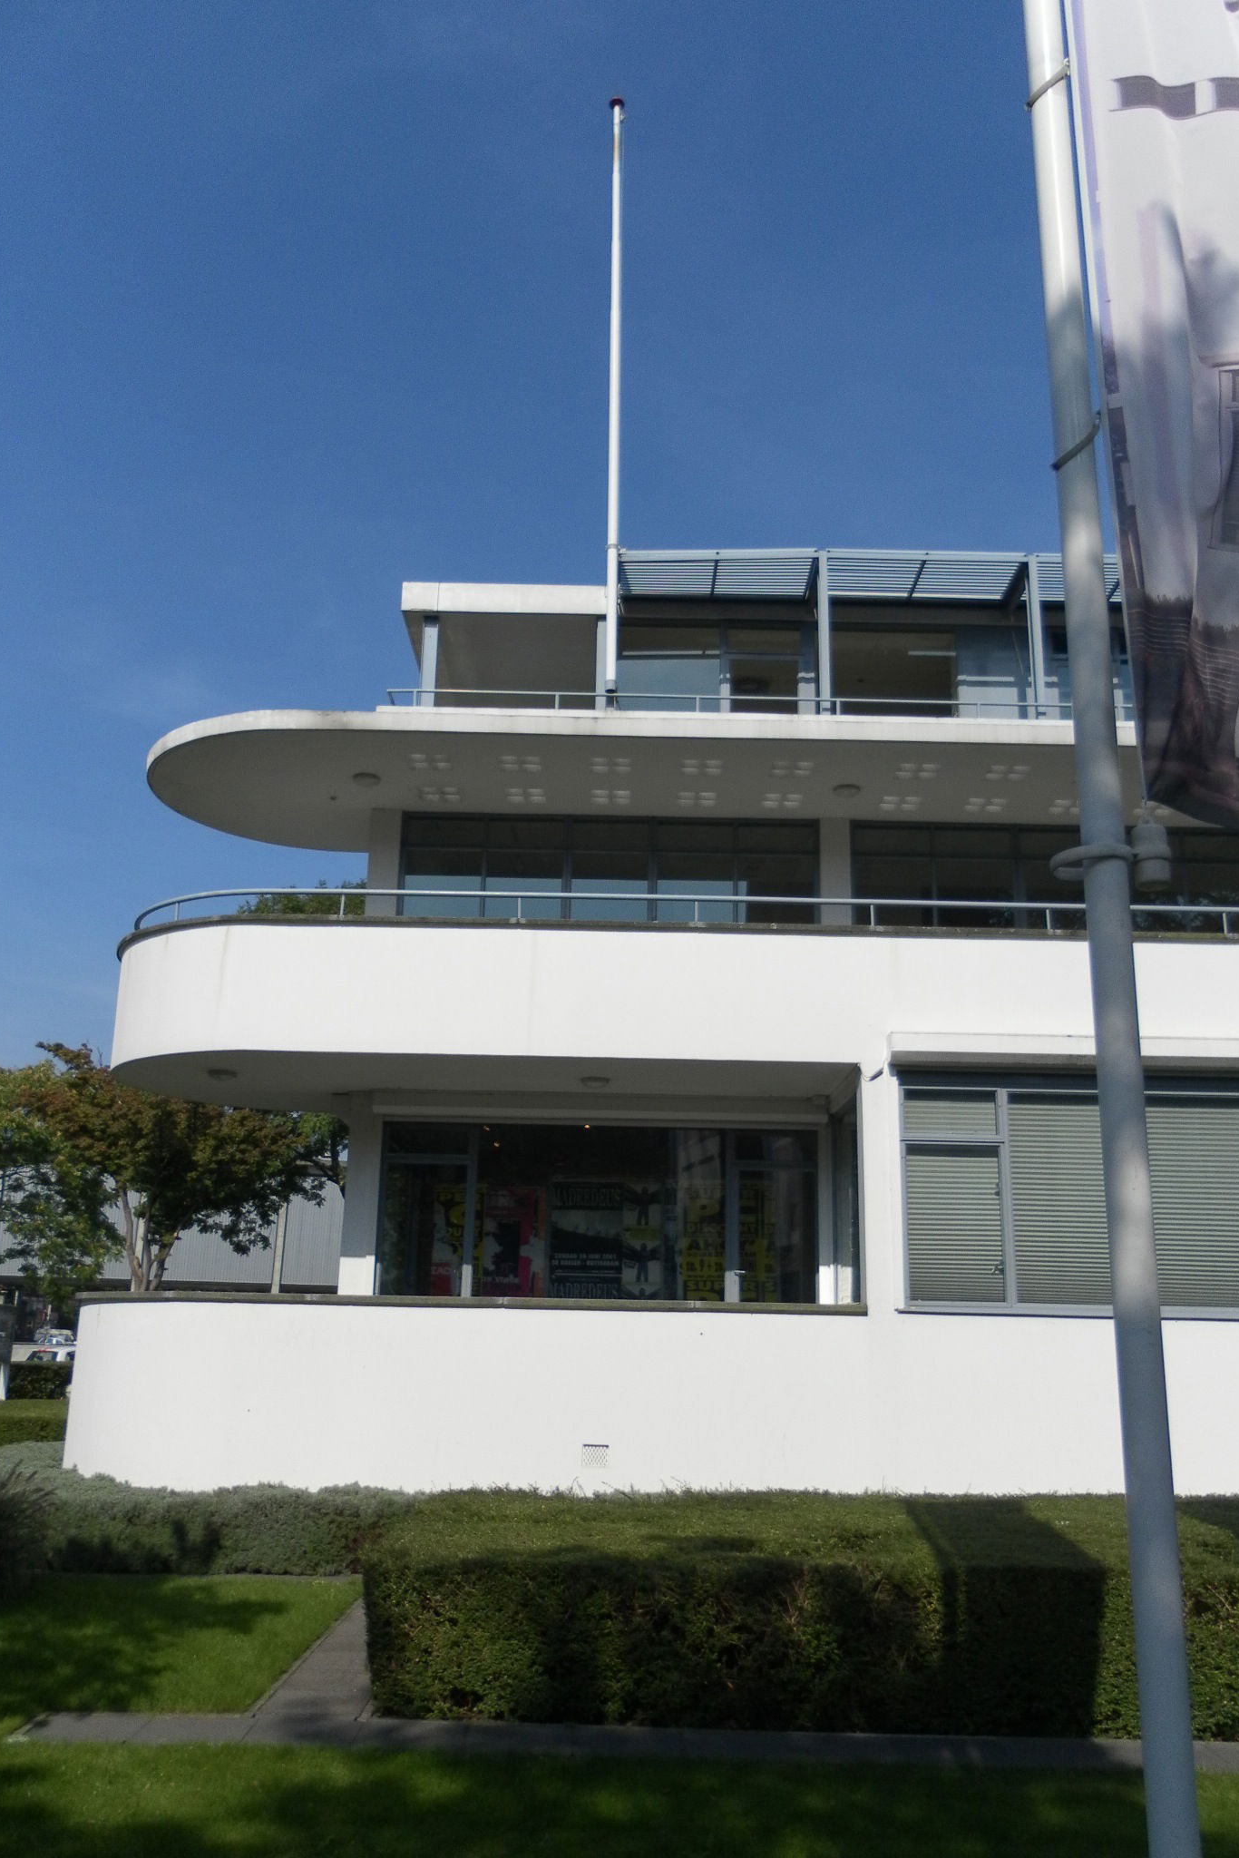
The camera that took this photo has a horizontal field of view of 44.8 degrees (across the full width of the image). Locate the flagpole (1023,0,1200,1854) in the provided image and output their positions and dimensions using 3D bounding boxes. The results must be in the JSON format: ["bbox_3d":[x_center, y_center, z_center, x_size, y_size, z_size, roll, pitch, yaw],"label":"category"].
[{"bbox_3d":[1.077,-0.949,3.502,0.100,7.100,0.100,1,-15,0],"label":"flagpole"}]

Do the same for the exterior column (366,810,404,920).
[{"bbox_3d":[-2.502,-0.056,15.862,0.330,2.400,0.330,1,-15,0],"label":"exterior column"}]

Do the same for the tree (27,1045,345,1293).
[{"bbox_3d":[-5.969,4.141,20.648,4.600,6.000,4.500,1,-15,0],"label":"tree"}]

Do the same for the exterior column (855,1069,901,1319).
[{"bbox_3d":[2.291,2.293,13.210,0.340,2.150,0.330,1,-15,0],"label":"exterior column"}]

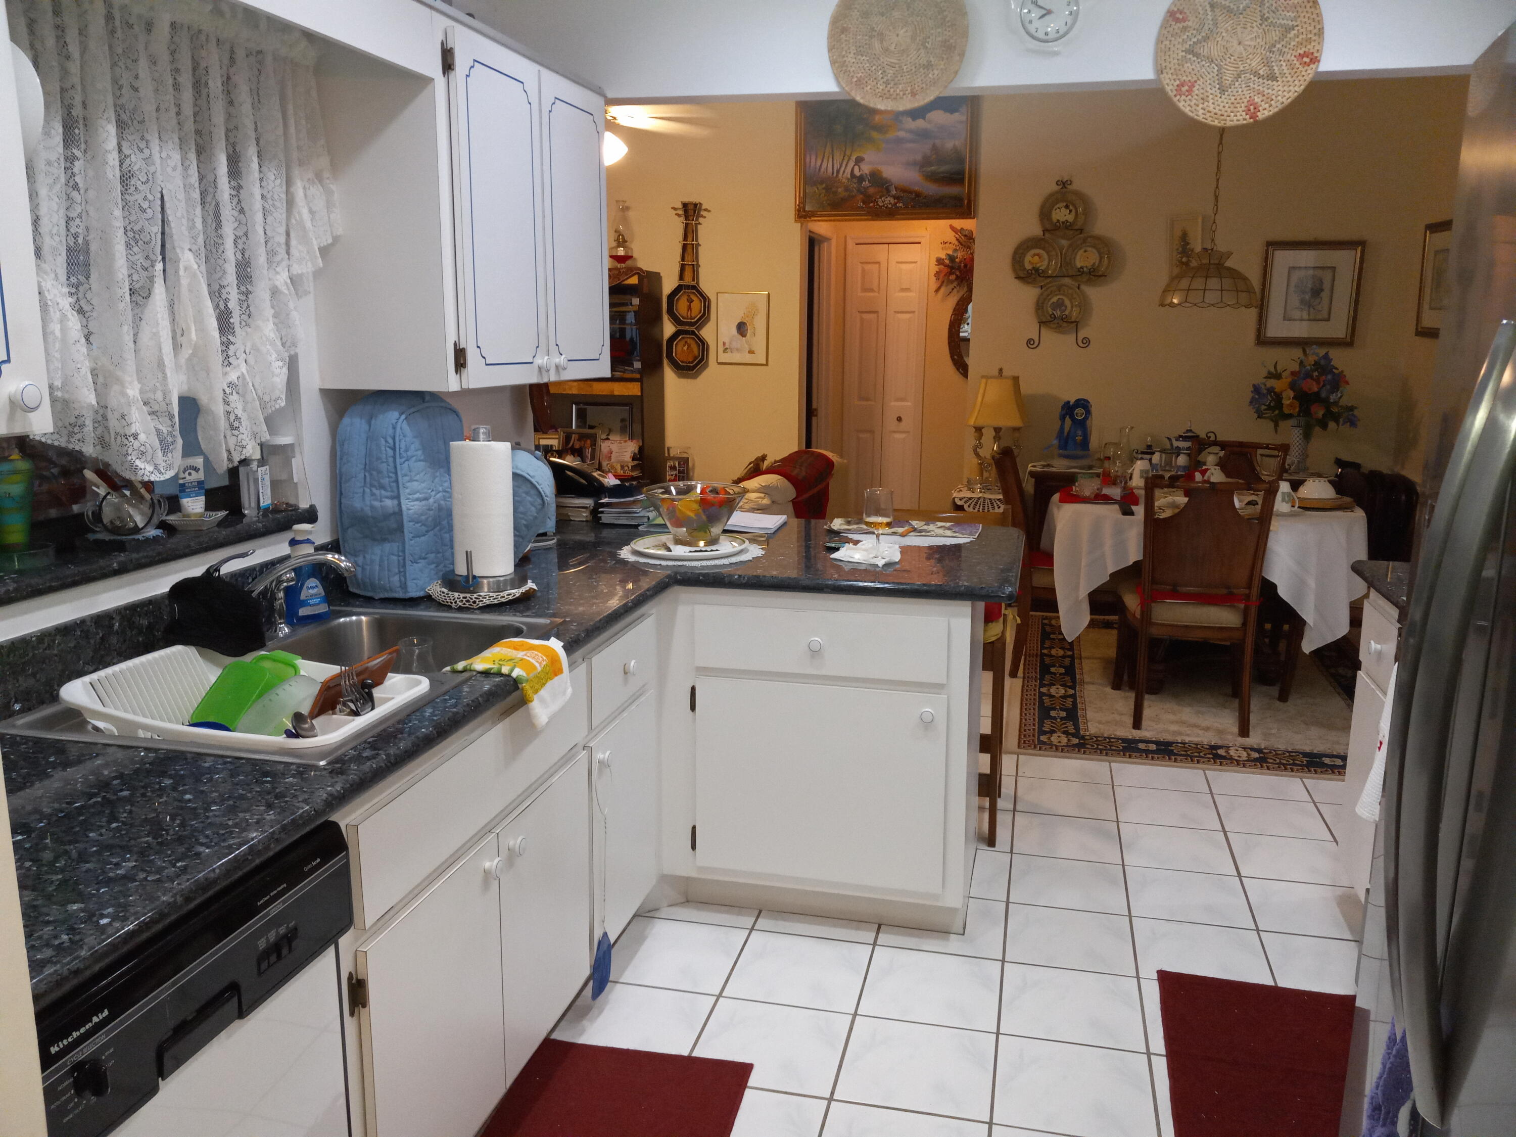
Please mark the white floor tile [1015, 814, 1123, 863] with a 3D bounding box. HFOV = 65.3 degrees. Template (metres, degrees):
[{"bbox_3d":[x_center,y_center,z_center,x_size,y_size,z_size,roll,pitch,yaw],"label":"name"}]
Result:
[{"bbox_3d":[0.914,0.801,3.506,0.303,0.010,0.303,3,11,13],"label":"white floor tile"}]

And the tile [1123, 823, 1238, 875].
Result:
[{"bbox_3d":[1.216,0.817,3.440,0.302,0.010,0.302,3,11,14],"label":"tile"}]

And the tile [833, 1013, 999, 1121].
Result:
[{"bbox_3d":[0.326,1.016,2.406,0.303,0.010,0.303,3,11,13],"label":"tile"}]

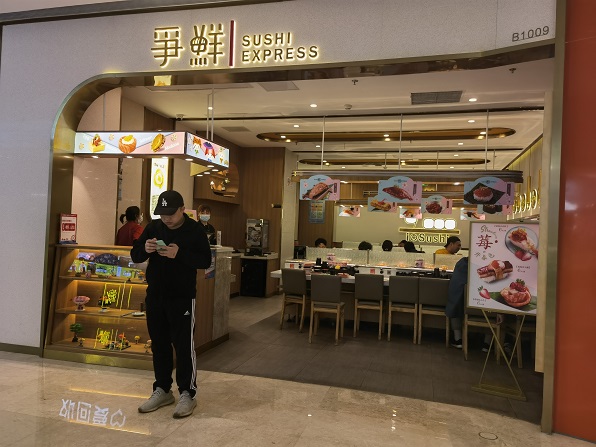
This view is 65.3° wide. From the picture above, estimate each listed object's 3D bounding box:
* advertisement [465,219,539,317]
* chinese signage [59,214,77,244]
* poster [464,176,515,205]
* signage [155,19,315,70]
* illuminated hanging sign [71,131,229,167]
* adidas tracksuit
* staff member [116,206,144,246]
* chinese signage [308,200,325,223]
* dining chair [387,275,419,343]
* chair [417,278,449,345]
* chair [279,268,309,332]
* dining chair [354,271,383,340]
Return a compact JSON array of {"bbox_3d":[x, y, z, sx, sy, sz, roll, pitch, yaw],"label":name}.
[{"bbox_3d":[1.949,0.421,4.417,0.650,0.855,0.040,2,-2,35],"label":"advertisement"},{"bbox_3d":[-2.459,0.064,4.965,0.200,0.325,0.060,2,-1,10],"label":"chinese signage"},{"bbox_3d":[2.684,-0.455,6.511,0.655,0.405,0.030,2,-1,17],"label":"poster"},{"bbox_3d":[-0.622,-1.677,4.347,1.720,0.460,0.050,2,-1,16],"label":"signage"},{"bbox_3d":[-1.666,-0.850,5.476,1.400,0.240,1.030,2,-1,17],"label":"illuminated hanging sign"},{"bbox_3d":[-0.970,0.663,3.633,0.600,1.450,0.410,2,-1,13],"label":"adidas tracksuit"},{"bbox_3d":[-2.092,0.605,5.784,0.340,1.630,0.480,3,-1,-44],"label":"staff member"},{"bbox_3d":[0.556,-0.354,14.053,0.500,0.710,0.020,2,-1,17],"label":"chinese signage"},{"bbox_3d":[1.450,1.145,6.327,0.410,0.860,0.520,2,-1,16],"label":"dining chair"},{"bbox_3d":[1.838,1.158,6.250,0.430,0.870,0.500,2,-1,17],"label":"chair"},{"bbox_3d":[0.034,1.093,6.708,0.410,0.860,0.520,2,-1,29],"label":"chair"},{"bbox_3d":[1.024,1.127,6.492,0.430,0.870,0.500,2,-1,17],"label":"dining chair"}]

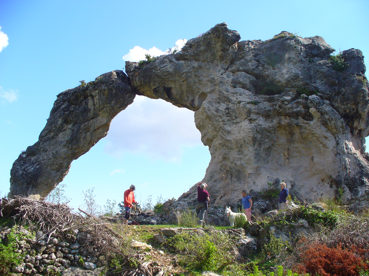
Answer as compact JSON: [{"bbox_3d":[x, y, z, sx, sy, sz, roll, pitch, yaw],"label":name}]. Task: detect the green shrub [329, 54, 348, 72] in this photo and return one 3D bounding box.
[{"bbox_3d":[8.716,-4.217,22.300,1.100,1.000,0.900,0,-11,0],"label":"green shrub"}]

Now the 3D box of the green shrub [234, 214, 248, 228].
[{"bbox_3d":[2.242,3.265,15.500,0.550,0.570,0.500,0,-11,0],"label":"green shrub"}]

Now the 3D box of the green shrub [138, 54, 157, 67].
[{"bbox_3d":[-2.000,-4.190,21.300,0.950,0.650,0.700,0,-11,0],"label":"green shrub"}]

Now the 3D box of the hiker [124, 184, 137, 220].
[{"bbox_3d":[-2.261,2.797,16.500,0.500,1.660,0.500,-5,-12,23],"label":"hiker"}]

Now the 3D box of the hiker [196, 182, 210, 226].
[{"bbox_3d":[0.749,2.662,15.700,0.480,1.730,0.520,8,-14,-36],"label":"hiker"}]

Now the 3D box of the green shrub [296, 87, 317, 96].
[{"bbox_3d":[6.441,-2.455,20.800,1.050,0.550,0.700,0,-11,0],"label":"green shrub"}]

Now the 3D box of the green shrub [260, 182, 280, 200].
[{"bbox_3d":[4.259,2.634,19.400,1.050,0.880,0.850,0,-11,0],"label":"green shrub"}]

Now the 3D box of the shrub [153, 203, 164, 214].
[{"bbox_3d":[-1.208,3.288,18.300,0.570,0.580,0.500,0,-11,0],"label":"shrub"}]

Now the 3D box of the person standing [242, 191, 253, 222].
[{"bbox_3d":[2.878,3.175,18.000,0.380,1.600,0.500,8,-14,-36],"label":"person standing"}]

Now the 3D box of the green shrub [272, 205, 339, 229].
[{"bbox_3d":[4.852,3.148,15.800,2.600,0.950,1.400,0,-11,0],"label":"green shrub"}]

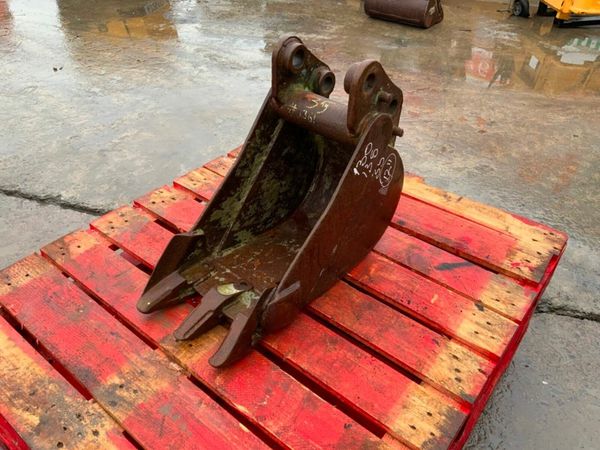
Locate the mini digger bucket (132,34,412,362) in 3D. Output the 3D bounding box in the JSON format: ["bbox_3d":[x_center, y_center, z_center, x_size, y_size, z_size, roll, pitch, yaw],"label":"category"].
[{"bbox_3d":[-0.045,-0.100,1.076,0.300,0.490,0.616,28,43,29],"label":"mini digger bucket"}]

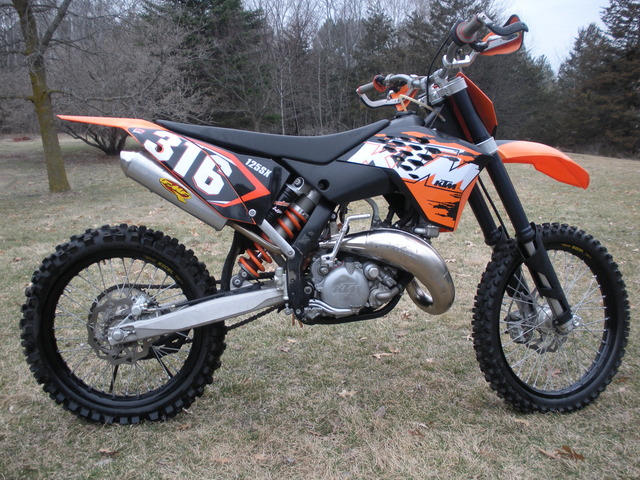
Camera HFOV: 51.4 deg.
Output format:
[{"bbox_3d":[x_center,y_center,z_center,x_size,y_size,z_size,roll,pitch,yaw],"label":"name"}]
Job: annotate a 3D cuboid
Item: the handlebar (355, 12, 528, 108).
[{"bbox_3d":[0.389,-0.562,2.231,0.233,0.188,0.832,0,-2,-23],"label":"handlebar"}]

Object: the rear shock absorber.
[{"bbox_3d":[-0.146,-0.028,2.200,0.132,0.447,0.102,43,1,-9],"label":"rear shock absorber"}]

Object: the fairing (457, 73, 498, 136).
[{"bbox_3d":[0.522,-0.449,2.282,0.091,0.254,0.223,-22,6,-22],"label":"fairing"}]

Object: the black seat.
[{"bbox_3d":[-0.149,-0.328,2.197,0.761,0.152,0.193,0,6,-6],"label":"black seat"}]

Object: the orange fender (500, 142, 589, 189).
[{"bbox_3d":[0.760,-0.270,2.374,0.507,0.168,0.213,0,-2,-23],"label":"orange fender"}]

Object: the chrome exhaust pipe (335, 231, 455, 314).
[{"bbox_3d":[0.226,0.105,2.192,0.426,0.284,0.223,0,6,-6],"label":"chrome exhaust pipe"}]

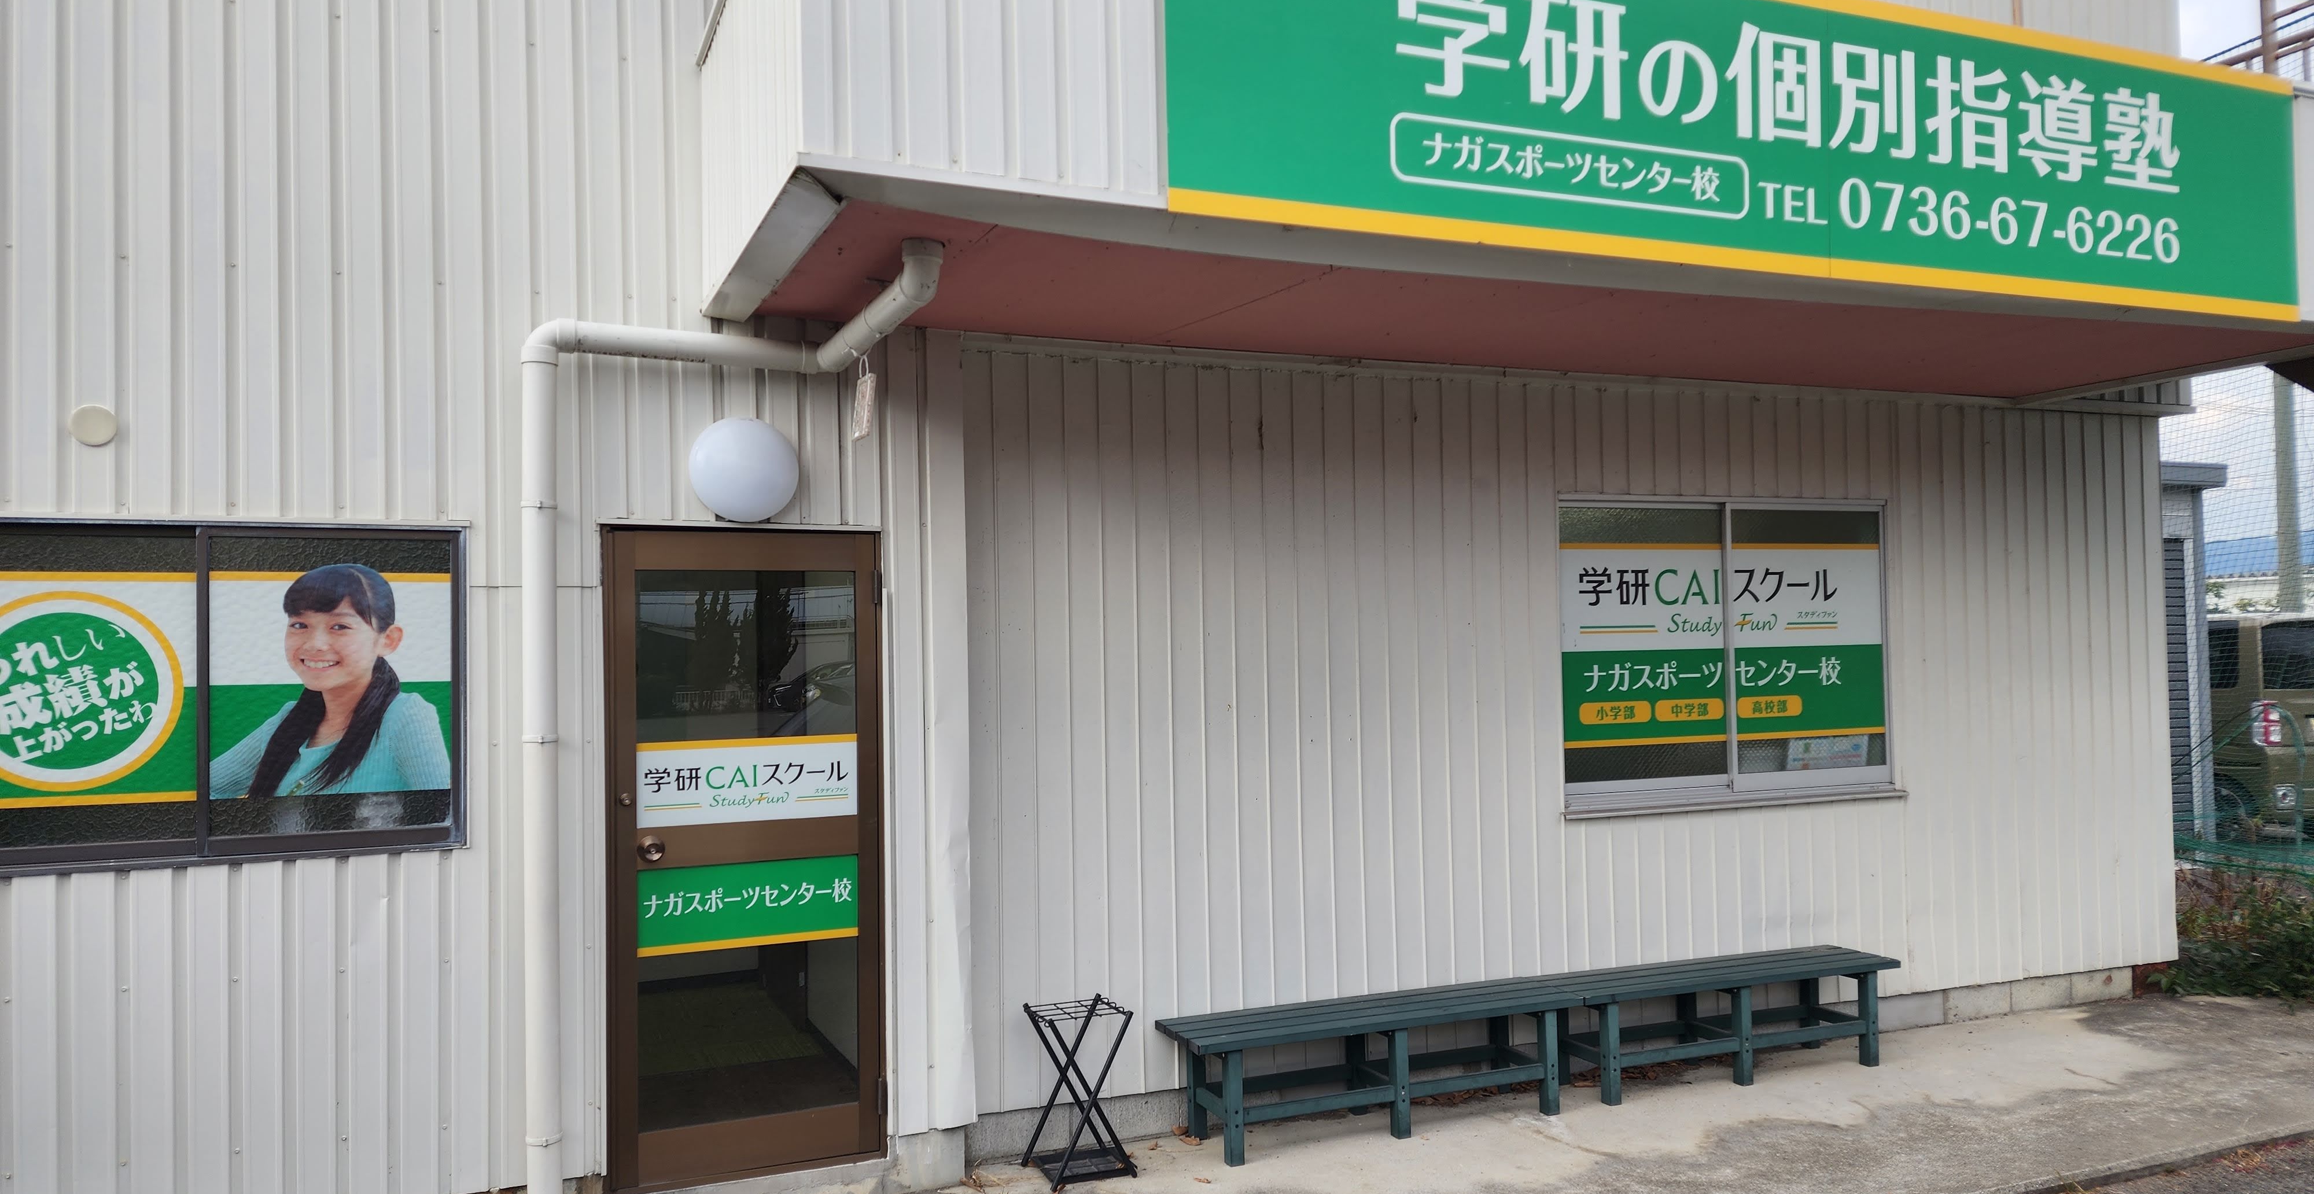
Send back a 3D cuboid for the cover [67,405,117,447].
[{"bbox_3d":[-2.689,-0.432,3.888,0.108,0.108,0.030,0,-1,-24],"label":"cover"}]

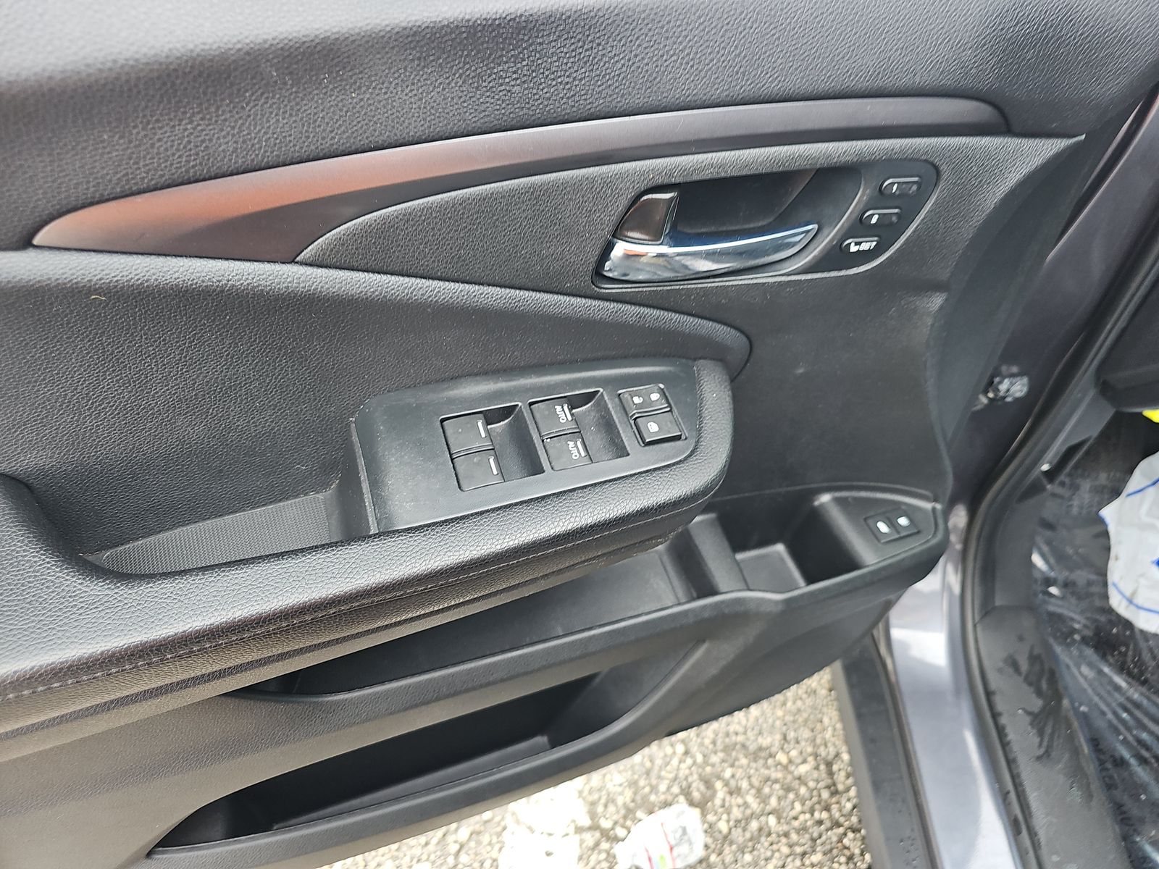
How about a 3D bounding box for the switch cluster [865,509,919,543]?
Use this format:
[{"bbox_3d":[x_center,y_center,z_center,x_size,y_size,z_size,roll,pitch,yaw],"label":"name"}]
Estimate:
[{"bbox_3d":[0.245,0.073,0.607,0.041,0.008,0.022,-10,57,-25],"label":"switch cluster"}]

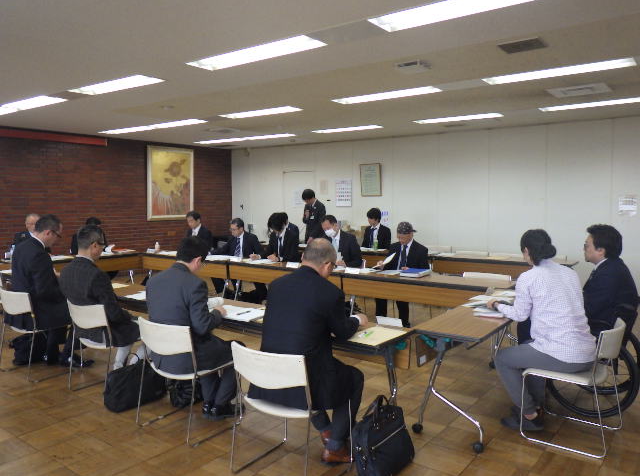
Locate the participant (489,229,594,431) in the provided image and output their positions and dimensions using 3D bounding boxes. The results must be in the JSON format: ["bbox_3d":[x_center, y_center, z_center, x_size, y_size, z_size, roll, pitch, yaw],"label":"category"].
[{"bbox_3d":[1.451,0.595,3.411,0.520,1.310,0.720,-4,5,-41],"label":"participant"}]

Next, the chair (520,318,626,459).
[{"bbox_3d":[1.619,0.874,3.294,0.530,0.740,0.500,4,6,42],"label":"chair"}]

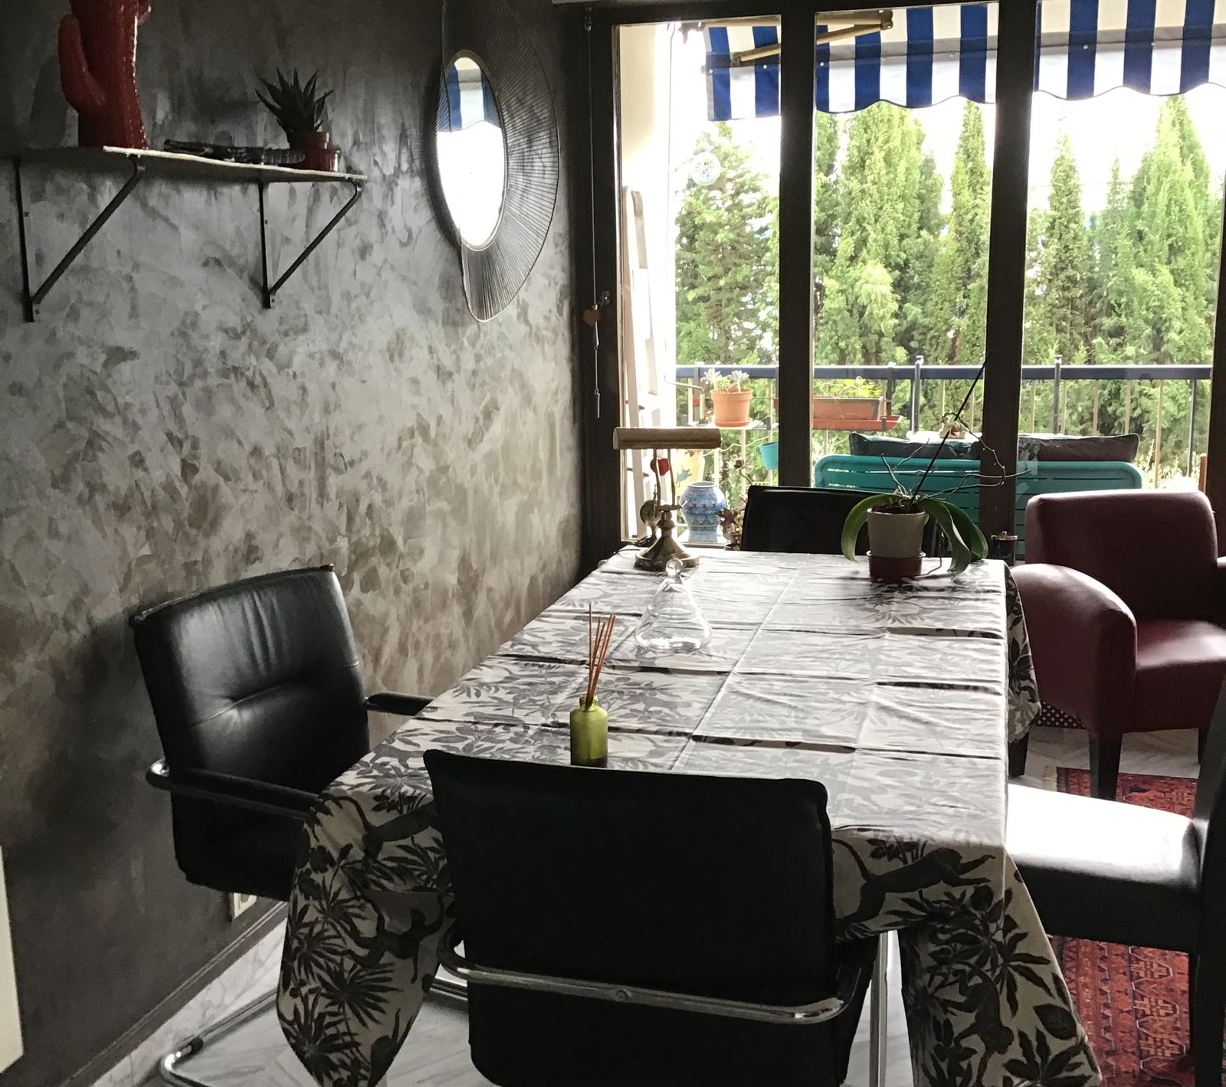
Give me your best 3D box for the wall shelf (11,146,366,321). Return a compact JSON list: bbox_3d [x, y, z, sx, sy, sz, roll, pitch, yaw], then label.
[{"bbox_3d":[-0.692,-0.515,2.480,0.235,0.265,0.830,3,12,17],"label":"wall shelf"}]

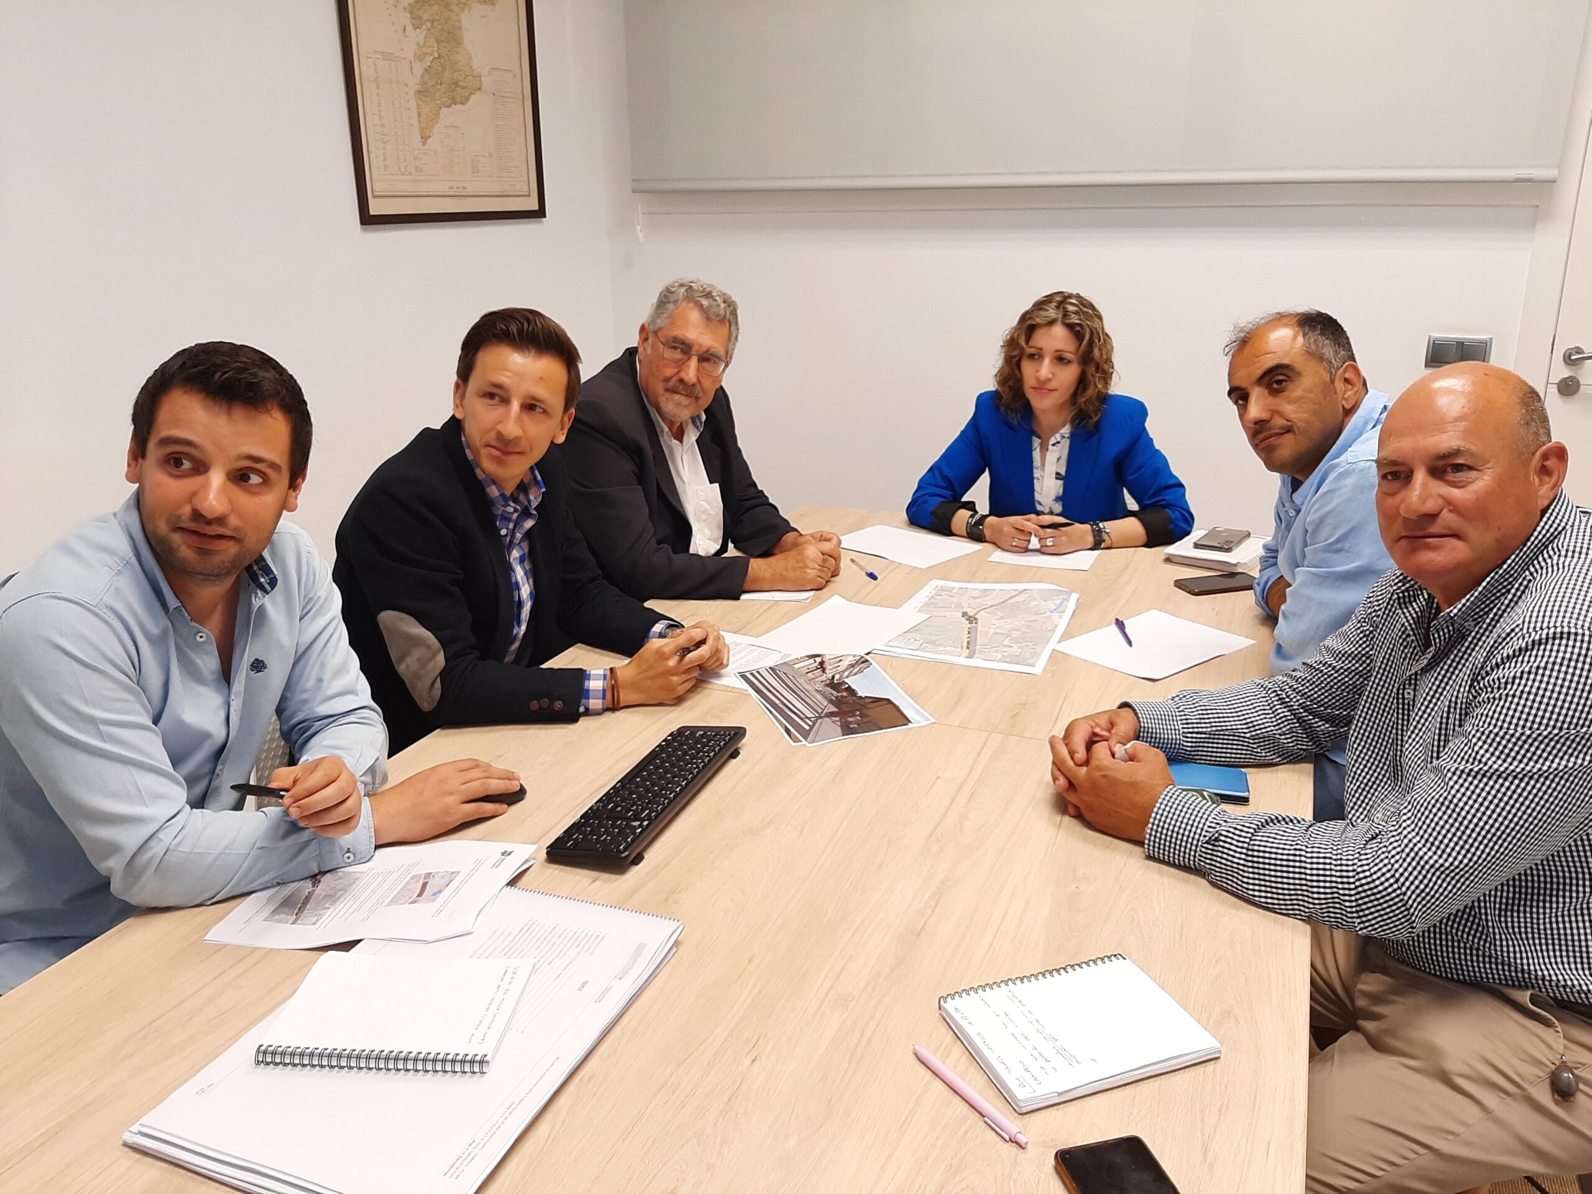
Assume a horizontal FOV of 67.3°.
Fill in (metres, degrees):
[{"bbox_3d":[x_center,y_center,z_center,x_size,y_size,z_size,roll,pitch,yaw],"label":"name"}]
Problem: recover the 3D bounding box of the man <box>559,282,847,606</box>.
[{"bbox_3d":[-0.232,0.006,2.565,0.730,1.340,0.610,11,22,30],"label":"man"}]

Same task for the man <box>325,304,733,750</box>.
[{"bbox_3d":[-0.457,0.194,2.030,0.730,1.330,0.610,8,21,25],"label":"man"}]

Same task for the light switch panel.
[{"bbox_3d":[1.739,-0.640,3.136,0.150,0.084,0.012,7,20,22],"label":"light switch panel"}]

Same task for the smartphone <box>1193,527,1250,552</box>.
[{"bbox_3d":[0.935,-0.125,2.621,0.079,0.011,0.154,11,22,31],"label":"smartphone"}]

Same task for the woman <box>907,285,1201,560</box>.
[{"bbox_3d":[0.614,-0.080,2.907,0.640,1.270,0.660,5,19,17],"label":"woman"}]

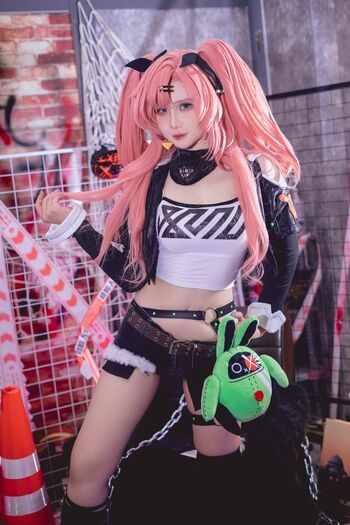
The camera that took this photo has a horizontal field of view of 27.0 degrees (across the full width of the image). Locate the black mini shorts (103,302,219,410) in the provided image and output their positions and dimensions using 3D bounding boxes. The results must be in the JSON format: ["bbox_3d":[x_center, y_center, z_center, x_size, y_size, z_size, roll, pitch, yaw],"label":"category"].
[{"bbox_3d":[-0.005,0.245,1.990,0.360,0.285,0.260,-5,3,-1],"label":"black mini shorts"}]

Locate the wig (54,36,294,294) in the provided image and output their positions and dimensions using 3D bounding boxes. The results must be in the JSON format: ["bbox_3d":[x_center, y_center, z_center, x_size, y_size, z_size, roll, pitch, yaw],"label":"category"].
[{"bbox_3d":[0.015,-0.265,1.950,0.600,0.640,0.380,-7,5,17],"label":"wig"}]

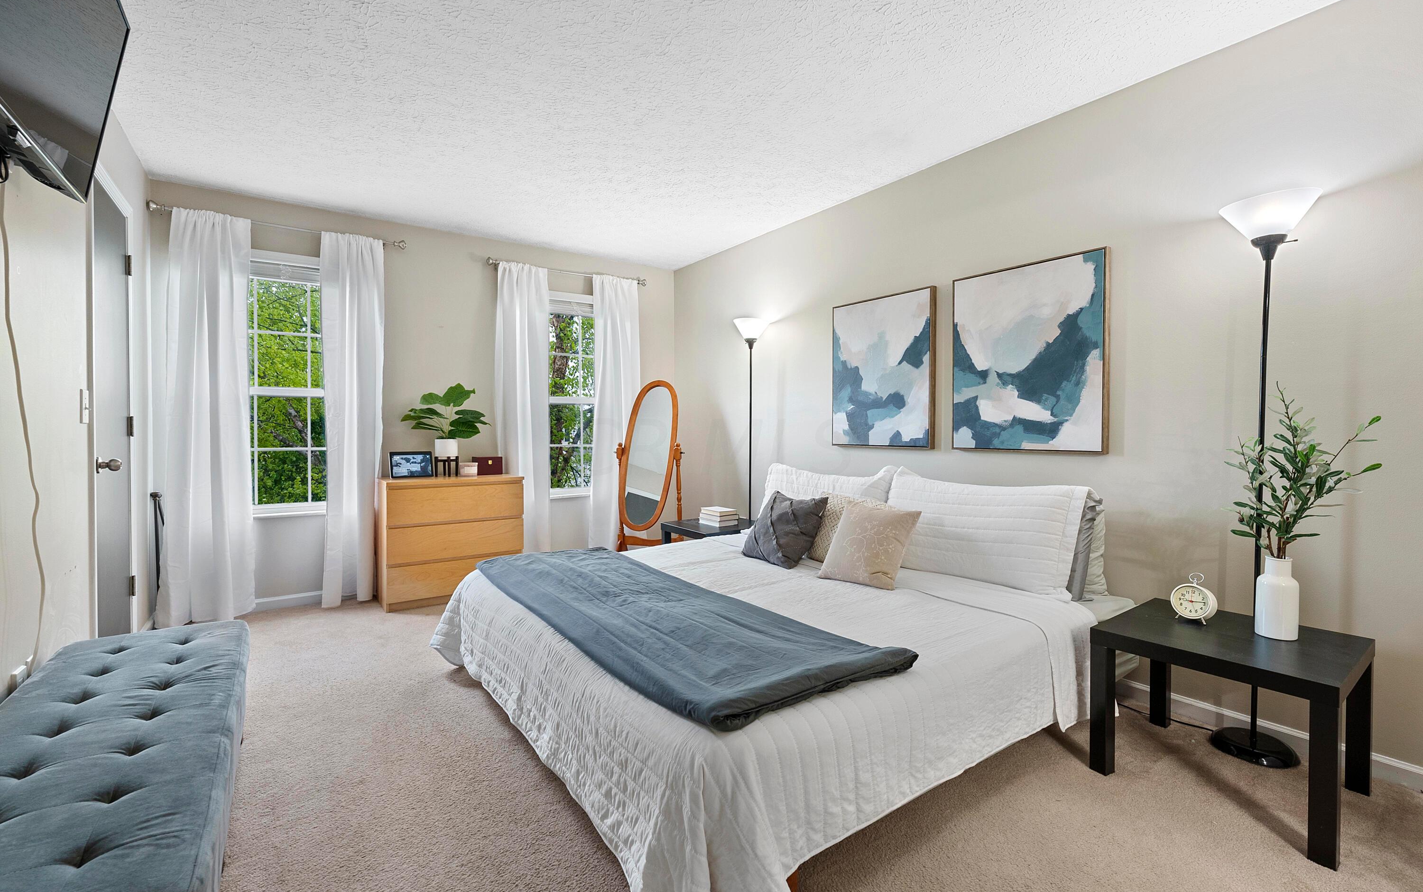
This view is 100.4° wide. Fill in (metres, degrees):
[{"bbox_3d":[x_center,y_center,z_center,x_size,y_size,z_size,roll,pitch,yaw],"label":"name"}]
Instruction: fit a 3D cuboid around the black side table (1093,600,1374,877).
[{"bbox_3d":[1.599,0.811,1.839,0.550,0.453,0.550,-1,2,-35],"label":"black side table"}]

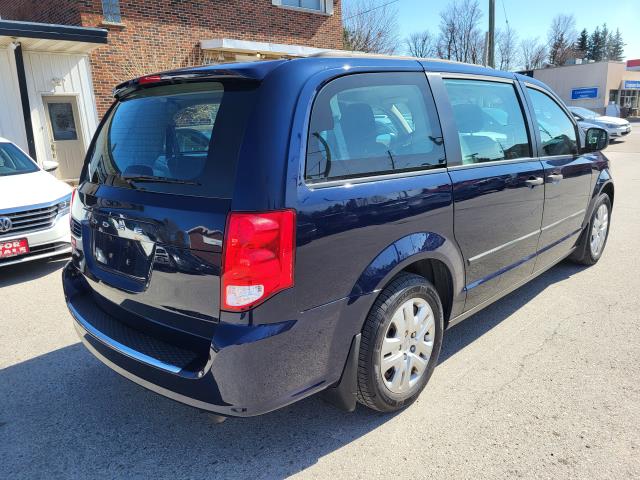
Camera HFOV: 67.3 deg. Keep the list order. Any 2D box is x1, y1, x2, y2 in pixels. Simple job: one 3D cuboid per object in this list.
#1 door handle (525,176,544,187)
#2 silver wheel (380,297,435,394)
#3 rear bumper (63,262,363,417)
[{"bbox_3d":[1.302,-0.348,2.913,0.055,0.050,0.230,11,19,43],"label":"door handle"},{"bbox_3d":[0.391,0.498,2.331,0.150,0.465,0.465,11,19,43],"label":"silver wheel"},{"bbox_3d":[-0.754,0.325,2.329,1.950,0.430,0.650,11,19,43],"label":"rear bumper"}]

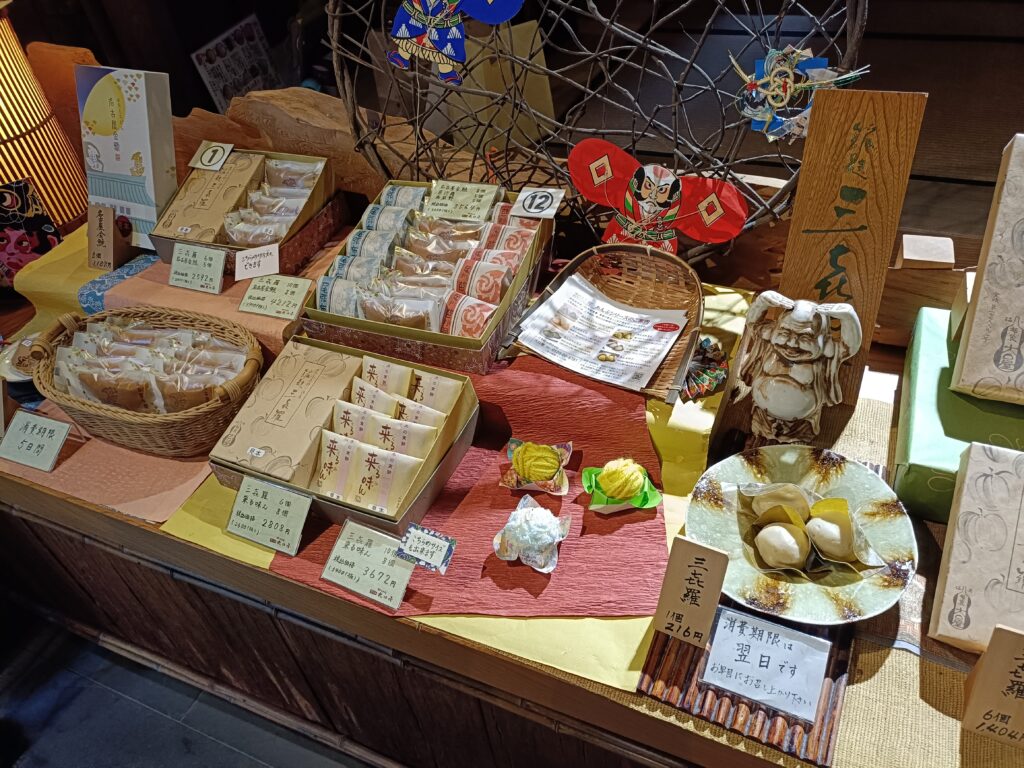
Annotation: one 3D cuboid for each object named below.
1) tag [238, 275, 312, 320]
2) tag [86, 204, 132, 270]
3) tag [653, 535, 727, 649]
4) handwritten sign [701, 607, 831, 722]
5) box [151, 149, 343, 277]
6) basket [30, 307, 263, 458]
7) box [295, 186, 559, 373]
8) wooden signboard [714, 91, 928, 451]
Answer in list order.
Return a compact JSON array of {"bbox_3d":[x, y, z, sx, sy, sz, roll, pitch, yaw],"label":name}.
[{"bbox_3d":[-0.335,-0.123,1.047,0.093,0.006,0.062,7,71,14],"label":"tag"},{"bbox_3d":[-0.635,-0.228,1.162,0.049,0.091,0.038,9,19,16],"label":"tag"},{"bbox_3d":[0.173,0.199,0.711,0.051,0.104,0.010,14,17,21],"label":"tag"},{"bbox_3d":[0.233,0.256,0.680,0.100,0.006,0.072,14,82,20],"label":"handwritten sign"},{"bbox_3d":[-0.415,-0.273,1.159,0.221,0.087,0.183,8,54,15],"label":"box"},{"bbox_3d":[-0.462,0.009,0.978,0.326,0.120,0.210,13,47,19],"label":"basket"},{"bbox_3d":[-0.098,-0.151,0.965,0.241,0.084,0.259,11,52,18],"label":"box"},{"bbox_3d":[0.387,-0.151,0.884,0.115,0.369,0.015,8,24,15],"label":"wooden signboard"}]

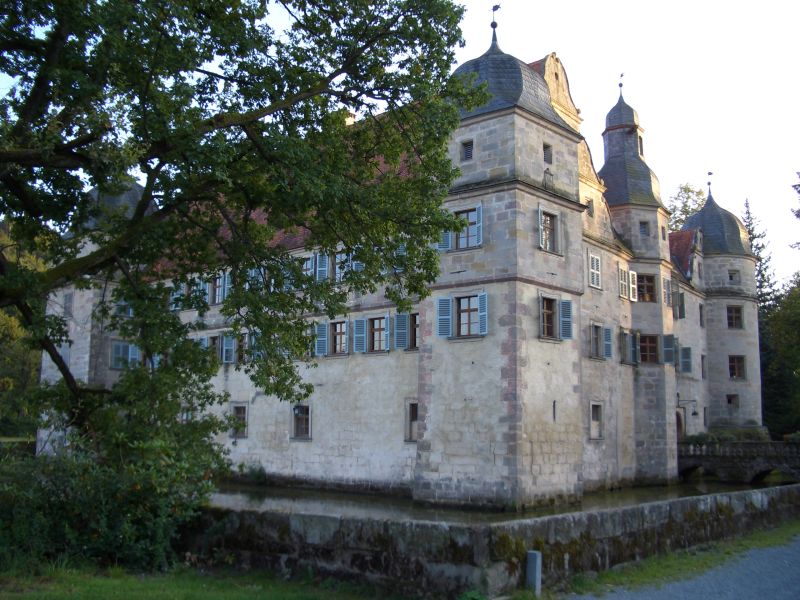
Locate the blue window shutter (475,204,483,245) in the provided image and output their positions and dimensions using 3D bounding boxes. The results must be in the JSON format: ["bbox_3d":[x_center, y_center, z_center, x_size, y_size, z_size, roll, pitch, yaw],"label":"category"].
[{"bbox_3d":[3.168,-3.000,32.317,0.050,1.607,0.579,6,-11,-27],"label":"blue window shutter"}]

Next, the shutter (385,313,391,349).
[{"bbox_3d":[-0.604,1.535,37.590,0.050,1.629,0.658,6,-11,-27],"label":"shutter"}]

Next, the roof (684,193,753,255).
[{"bbox_3d":[21.781,-4.955,56.480,6.100,5.447,6.100,-7,-13,40],"label":"roof"}]

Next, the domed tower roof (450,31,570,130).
[{"bbox_3d":[4.171,-9.552,35.844,5.150,5.152,5.150,-7,-13,39],"label":"domed tower roof"}]

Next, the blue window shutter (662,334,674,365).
[{"bbox_3d":[14.257,2.626,42.913,0.581,1.573,0.050,-1,-10,14],"label":"blue window shutter"}]

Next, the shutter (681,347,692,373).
[{"bbox_3d":[16.925,3.556,47.812,0.654,1.530,0.050,-1,-10,15],"label":"shutter"}]

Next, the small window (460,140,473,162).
[{"bbox_3d":[2.819,-6.163,33.538,0.599,0.890,0.150,-7,-13,39],"label":"small window"}]

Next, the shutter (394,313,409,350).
[{"bbox_3d":[0.067,1.446,37.101,0.625,1.655,0.050,-3,-11,25],"label":"shutter"}]

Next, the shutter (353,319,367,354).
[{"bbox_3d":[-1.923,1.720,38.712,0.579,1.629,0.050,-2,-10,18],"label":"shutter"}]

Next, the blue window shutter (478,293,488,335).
[{"bbox_3d":[3.236,0.524,31.638,0.050,1.686,0.626,8,-12,-34],"label":"blue window shutter"}]

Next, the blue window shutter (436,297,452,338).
[{"bbox_3d":[1.810,0.711,32.758,0.572,1.626,0.050,-2,-10,18],"label":"blue window shutter"}]

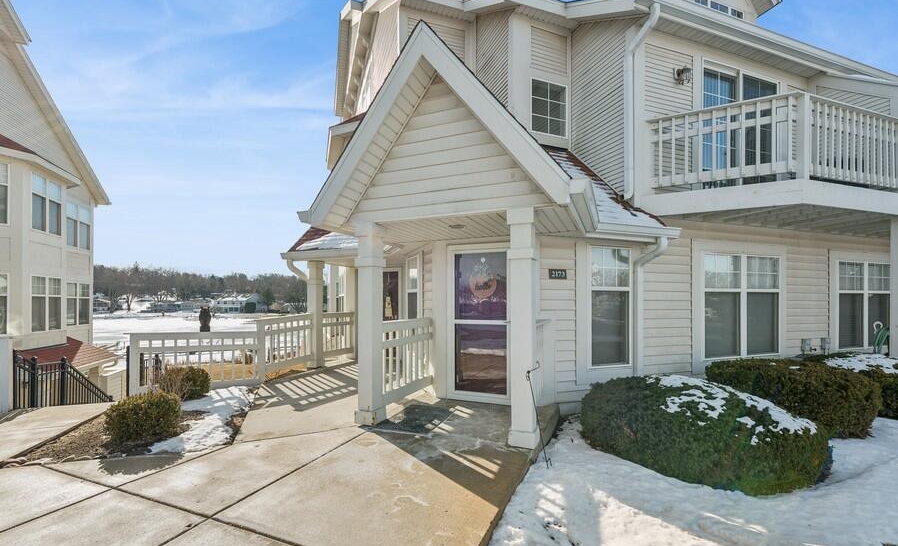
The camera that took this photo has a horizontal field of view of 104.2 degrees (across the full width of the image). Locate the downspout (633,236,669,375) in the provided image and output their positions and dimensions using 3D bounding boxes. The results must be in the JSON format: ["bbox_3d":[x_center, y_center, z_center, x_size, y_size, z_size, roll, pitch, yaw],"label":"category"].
[{"bbox_3d":[2.545,0.620,4.470,0.100,2.100,0.420,1,-3,-17],"label":"downspout"}]

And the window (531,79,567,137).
[{"bbox_3d":[1.563,-2.580,5.470,0.650,0.820,0.090,1,-3,-17],"label":"window"}]

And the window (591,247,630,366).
[{"bbox_3d":[2.150,0.438,4.640,0.655,1.554,0.100,1,-2,-18],"label":"window"}]

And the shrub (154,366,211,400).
[{"bbox_3d":[-3.776,1.565,4.950,0.720,0.480,0.620,1,-2,-27],"label":"shrub"}]

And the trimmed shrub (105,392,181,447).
[{"bbox_3d":[-3.090,1.415,3.520,0.660,0.480,0.620,2,-4,-37],"label":"trimmed shrub"}]

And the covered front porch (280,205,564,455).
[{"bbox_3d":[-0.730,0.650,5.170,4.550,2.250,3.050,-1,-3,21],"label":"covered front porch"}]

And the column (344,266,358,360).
[{"bbox_3d":[-2.130,0.890,7.750,0.240,2.100,0.240,-1,-3,21],"label":"column"}]

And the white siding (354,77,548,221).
[{"bbox_3d":[-0.075,-1.244,3.392,2.011,1.331,0.100,-1,-2,21],"label":"white siding"}]

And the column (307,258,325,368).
[{"bbox_3d":[-2.640,0.820,6.920,0.240,2.120,0.240,-1,-3,21],"label":"column"}]

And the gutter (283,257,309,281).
[{"bbox_3d":[-3.021,-0.069,6.900,0.420,0.480,0.260,-1,-2,21],"label":"gutter"}]

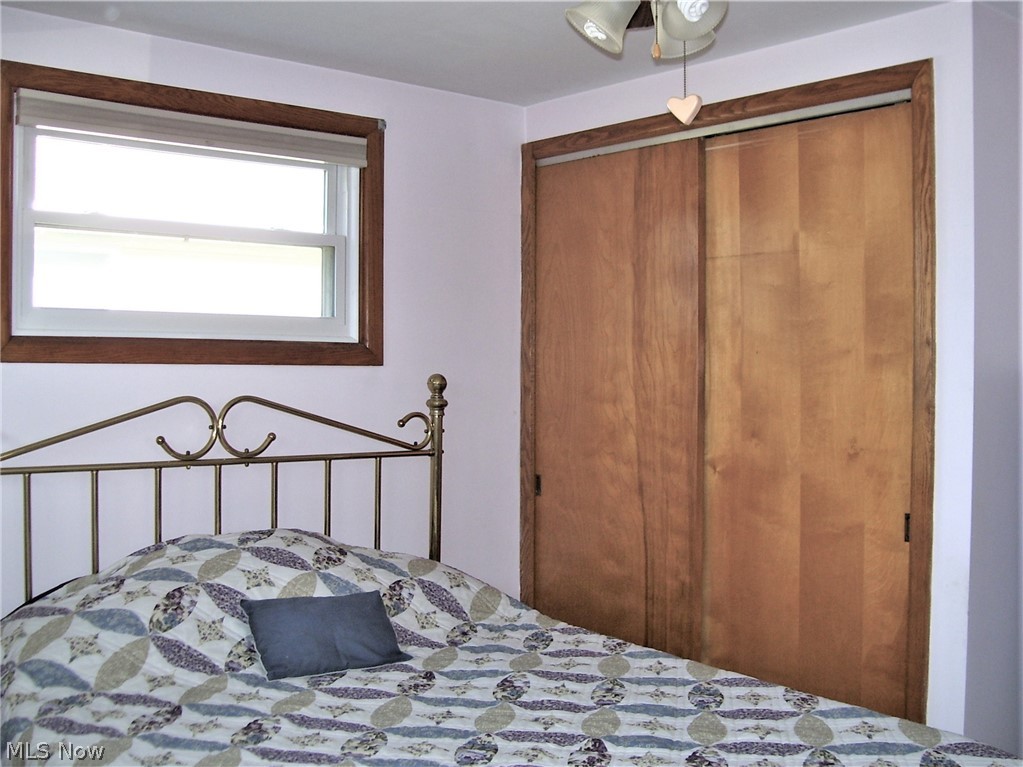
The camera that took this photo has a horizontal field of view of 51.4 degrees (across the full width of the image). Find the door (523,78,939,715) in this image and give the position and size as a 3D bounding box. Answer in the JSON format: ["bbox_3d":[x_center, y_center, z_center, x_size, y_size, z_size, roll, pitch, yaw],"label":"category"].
[{"bbox_3d":[0.580,0.230,3.276,0.090,2.130,1.528,-2,2,-42],"label":"door"}]

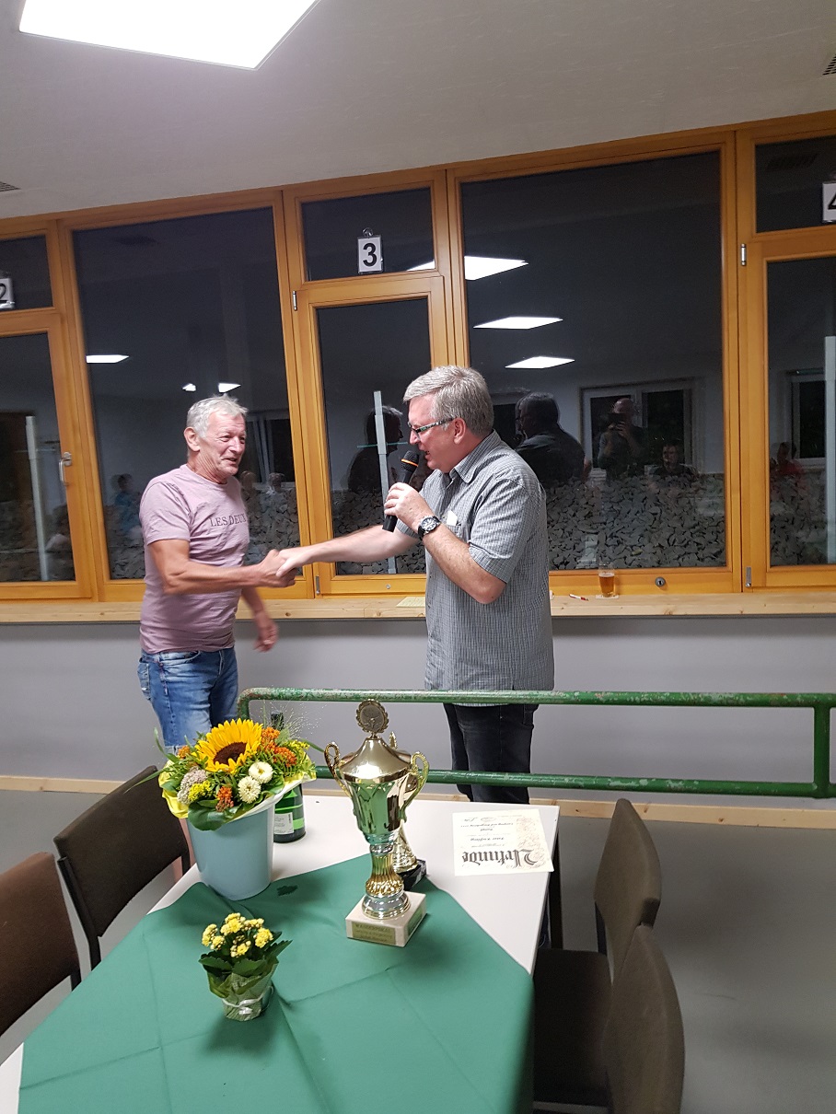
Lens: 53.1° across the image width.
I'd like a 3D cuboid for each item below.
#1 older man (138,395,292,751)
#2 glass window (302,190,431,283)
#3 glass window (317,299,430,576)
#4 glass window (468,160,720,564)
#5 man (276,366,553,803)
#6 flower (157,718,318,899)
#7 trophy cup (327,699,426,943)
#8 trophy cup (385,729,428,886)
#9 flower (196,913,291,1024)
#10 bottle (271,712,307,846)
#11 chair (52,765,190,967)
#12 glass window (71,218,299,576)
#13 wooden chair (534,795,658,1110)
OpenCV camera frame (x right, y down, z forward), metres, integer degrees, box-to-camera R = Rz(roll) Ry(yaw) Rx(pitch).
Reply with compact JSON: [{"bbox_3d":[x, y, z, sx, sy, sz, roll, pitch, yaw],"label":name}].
[{"bbox_3d":[-0.691,0.384,2.890,0.660,1.820,0.520,0,9,22],"label":"older man"},{"bbox_3d":[-0.217,-1.395,3.635,0.585,0.335,0.050,-2,8,14],"label":"glass window"},{"bbox_3d":[-0.168,-0.517,3.753,0.520,1.200,0.060,-2,9,14],"label":"glass window"},{"bbox_3d":[0.734,-0.756,3.501,1.025,1.645,0.060,-2,9,14],"label":"glass window"},{"bbox_3d":[-0.015,0.386,2.511,0.830,1.850,0.560,-4,8,-1],"label":"man"},{"bbox_3d":[-0.378,0.536,1.781,0.320,0.340,0.310,-6,8,-14],"label":"flower"},{"bbox_3d":[-0.072,0.489,1.577,0.210,0.456,0.145,0,9,22],"label":"trophy cup"},{"bbox_3d":[-0.040,0.525,1.763,0.100,0.325,0.100,2,10,35],"label":"trophy cup"},{"bbox_3d":[-0.287,0.671,1.386,0.150,0.175,0.135,-6,8,-15],"label":"flower"},{"bbox_3d":[-0.324,0.518,1.998,0.085,0.307,0.085,-2,9,14],"label":"bottle"},{"bbox_3d":[-0.521,1.005,2.098,0.540,0.820,0.470,-2,8,14],"label":"chair"},{"bbox_3d":[-1.080,-0.720,3.937,1.028,1.650,0.060,-2,9,14],"label":"glass window"},{"bbox_3d":[0.238,0.999,1.813,0.540,0.820,0.470,-2,8,12],"label":"wooden chair"}]

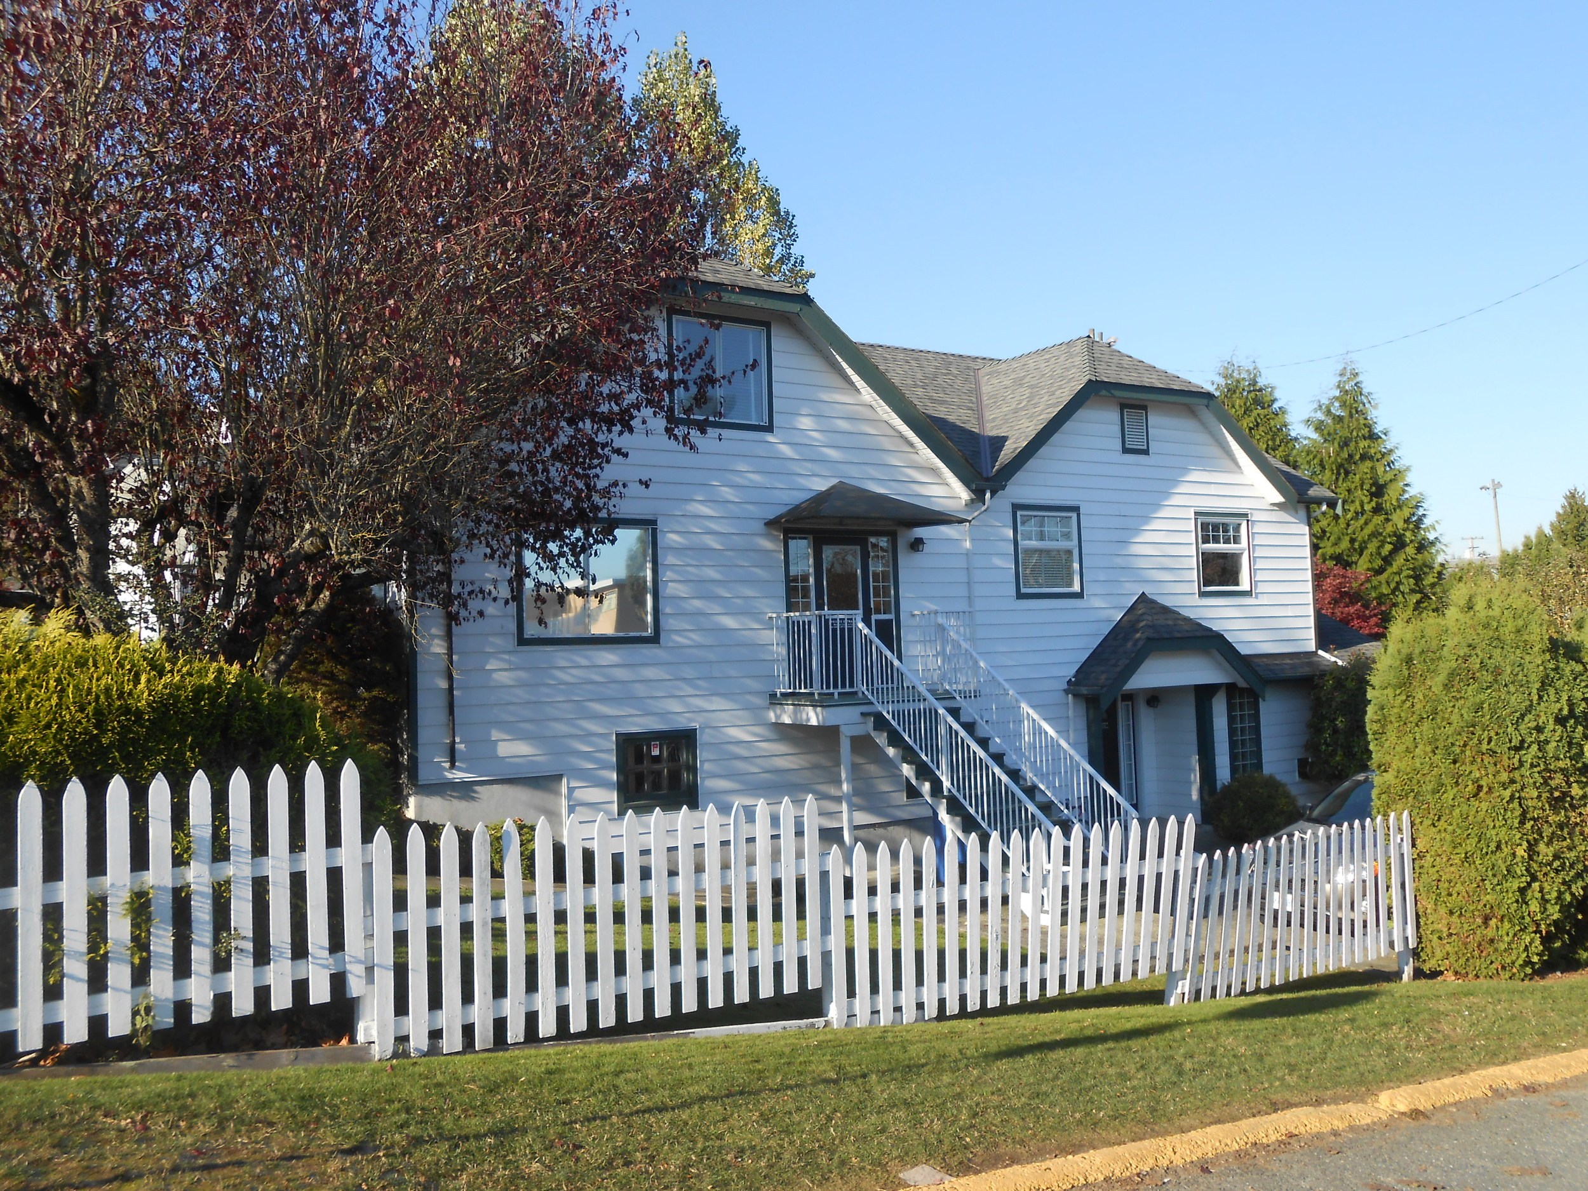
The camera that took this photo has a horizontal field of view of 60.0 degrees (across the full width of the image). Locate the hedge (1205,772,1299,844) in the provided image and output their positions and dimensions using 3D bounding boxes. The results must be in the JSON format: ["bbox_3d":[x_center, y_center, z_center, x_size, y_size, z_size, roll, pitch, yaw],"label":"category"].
[{"bbox_3d":[6.827,3.112,20.502,1.380,0.956,1.380,0,-3,-34],"label":"hedge"}]

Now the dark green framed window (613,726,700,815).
[{"bbox_3d":[-1.622,2.126,16.677,1.110,0.995,0.100,0,-3,-34],"label":"dark green framed window"}]

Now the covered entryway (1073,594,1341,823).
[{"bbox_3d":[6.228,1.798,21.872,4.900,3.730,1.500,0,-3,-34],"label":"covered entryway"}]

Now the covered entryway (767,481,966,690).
[{"bbox_3d":[1.007,-0.160,17.927,2.470,2.800,1.250,0,-3,-34],"label":"covered entryway"}]

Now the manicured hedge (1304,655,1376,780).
[{"bbox_3d":[9.016,2.087,22.598,1.360,2.321,1.200,0,-3,-34],"label":"manicured hedge"}]

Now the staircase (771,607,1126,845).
[{"bbox_3d":[2.011,1.830,16.455,2.510,3.420,4.500,0,-3,-34],"label":"staircase"}]

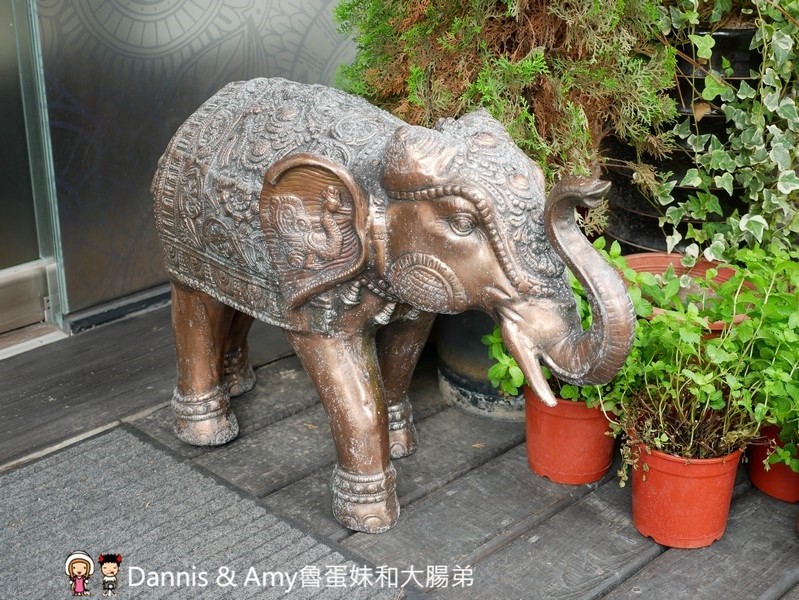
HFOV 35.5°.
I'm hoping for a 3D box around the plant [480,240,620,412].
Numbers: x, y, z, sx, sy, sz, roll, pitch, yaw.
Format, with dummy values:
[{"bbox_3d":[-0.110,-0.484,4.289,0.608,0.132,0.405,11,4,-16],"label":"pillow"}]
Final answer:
[{"bbox_3d":[0.215,0.045,1.679,0.190,0.200,0.180,0,22,0],"label":"plant"}]

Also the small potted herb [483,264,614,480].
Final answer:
[{"bbox_3d":[0.217,0.091,1.698,0.185,0.290,0.180,0,22,0],"label":"small potted herb"}]

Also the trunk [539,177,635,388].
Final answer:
[{"bbox_3d":[0.200,-0.018,1.387,0.140,0.240,0.075,18,28,38],"label":"trunk"}]

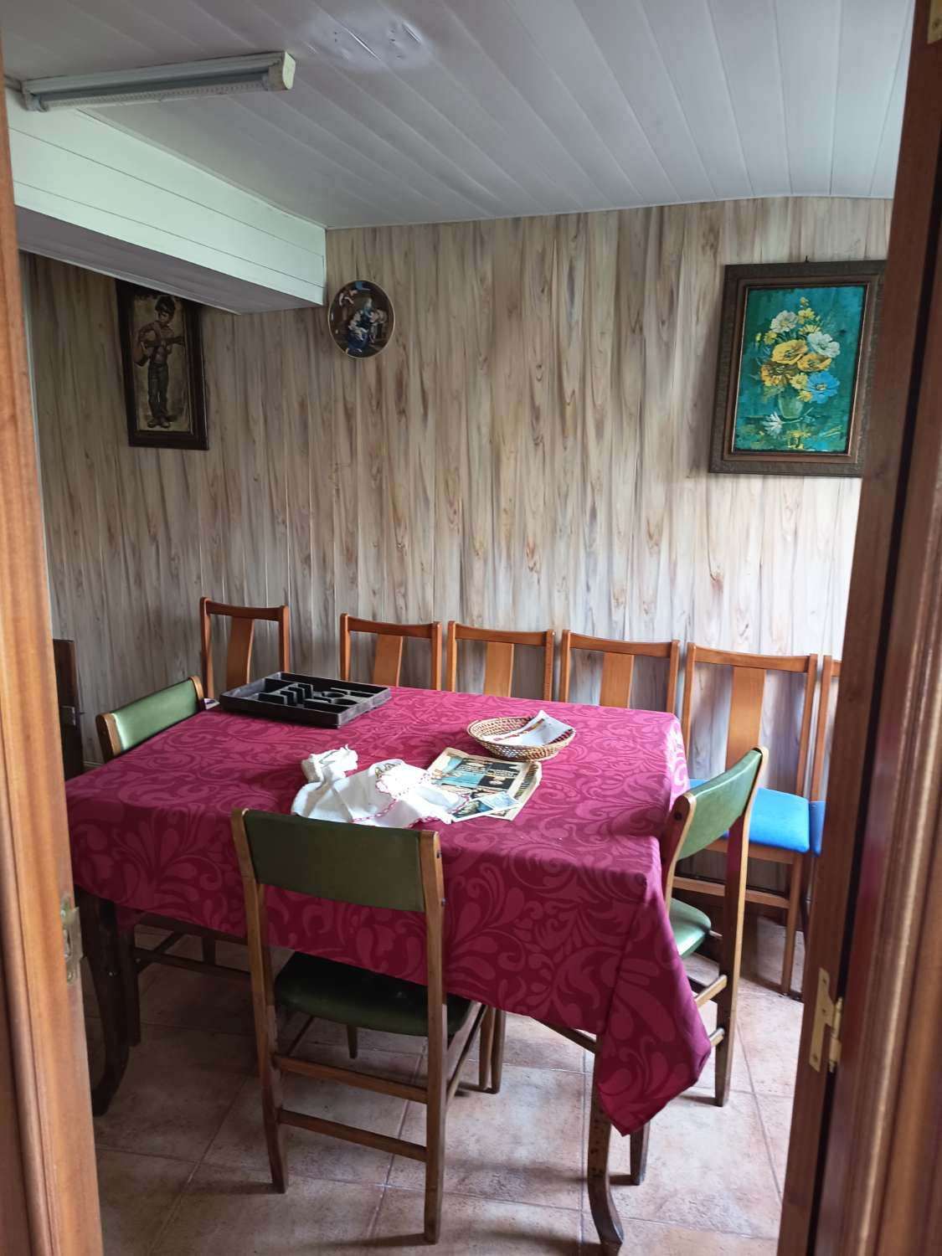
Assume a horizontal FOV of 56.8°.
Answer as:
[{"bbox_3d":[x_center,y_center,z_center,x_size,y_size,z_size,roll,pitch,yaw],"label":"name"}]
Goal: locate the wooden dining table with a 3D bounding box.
[{"bbox_3d":[-0.160,0.671,2.177,1.249,0.782,0.987,4,13,15],"label":"wooden dining table"}]

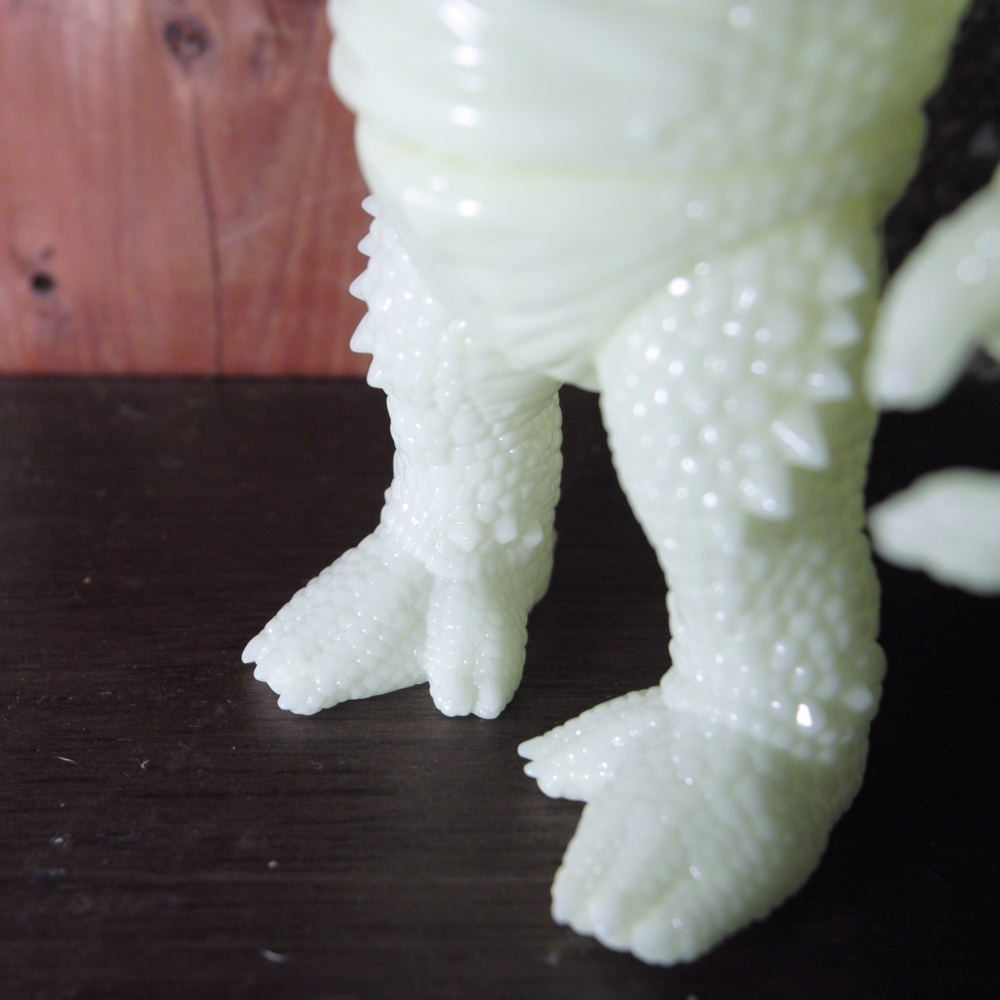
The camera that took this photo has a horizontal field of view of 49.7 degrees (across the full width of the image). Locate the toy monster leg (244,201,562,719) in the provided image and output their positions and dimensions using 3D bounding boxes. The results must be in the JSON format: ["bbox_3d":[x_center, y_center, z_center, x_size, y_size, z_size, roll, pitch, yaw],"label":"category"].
[{"bbox_3d":[-0.013,-0.012,0.199,0.053,0.089,0.069,22,34,36],"label":"toy monster leg"}]

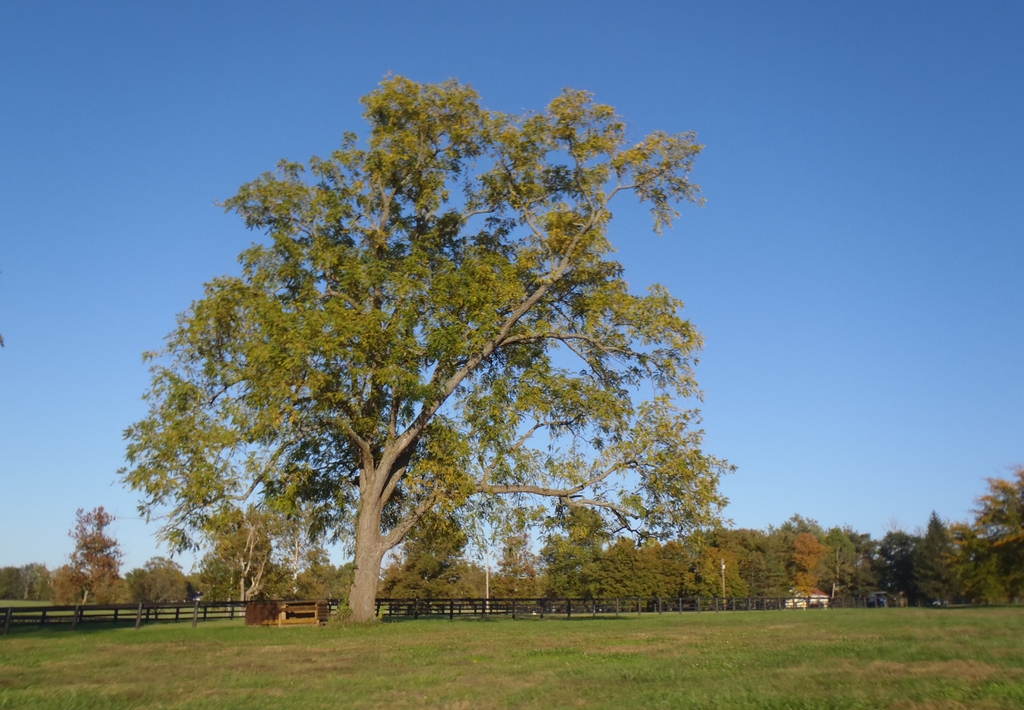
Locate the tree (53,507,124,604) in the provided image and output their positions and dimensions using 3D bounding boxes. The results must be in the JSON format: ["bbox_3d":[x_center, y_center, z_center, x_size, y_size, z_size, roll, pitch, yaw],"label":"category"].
[{"bbox_3d":[-49.880,23.660,97.560,7.170,11.200,6.450,8,-18,-25],"label":"tree"}]

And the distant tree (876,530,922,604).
[{"bbox_3d":[53.570,29.460,114.800,6.060,10.320,6.060,-7,-18,23],"label":"distant tree"}]

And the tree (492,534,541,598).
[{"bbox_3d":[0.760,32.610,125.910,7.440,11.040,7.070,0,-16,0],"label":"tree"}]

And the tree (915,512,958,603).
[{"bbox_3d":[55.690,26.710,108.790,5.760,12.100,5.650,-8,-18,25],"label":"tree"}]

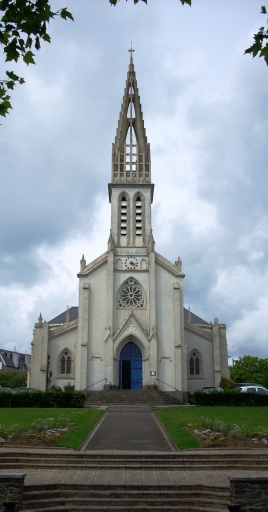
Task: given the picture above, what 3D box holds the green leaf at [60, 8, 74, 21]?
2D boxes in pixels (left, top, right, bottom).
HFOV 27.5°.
[{"bbox_3d":[-0.608,-2.206,5.000,0.128,0.110,0.050,0,-17,0],"label":"green leaf"}]

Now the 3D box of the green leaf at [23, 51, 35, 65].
[{"bbox_3d":[-0.964,-1.813,5.000,0.110,0.128,0.050,0,-17,0],"label":"green leaf"}]

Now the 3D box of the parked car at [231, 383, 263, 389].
[{"bbox_3d":[11.306,13.120,52.472,4.250,1.580,1.750,0,-17,0],"label":"parked car"}]

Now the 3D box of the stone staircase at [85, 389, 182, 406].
[{"bbox_3d":[-0.045,12.987,50.105,8.800,1.550,3.200,0,-17,0],"label":"stone staircase"}]

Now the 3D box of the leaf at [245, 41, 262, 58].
[{"bbox_3d":[1.026,-1.773,4.700,0.155,0.155,0.050,0,-17,0],"label":"leaf"}]

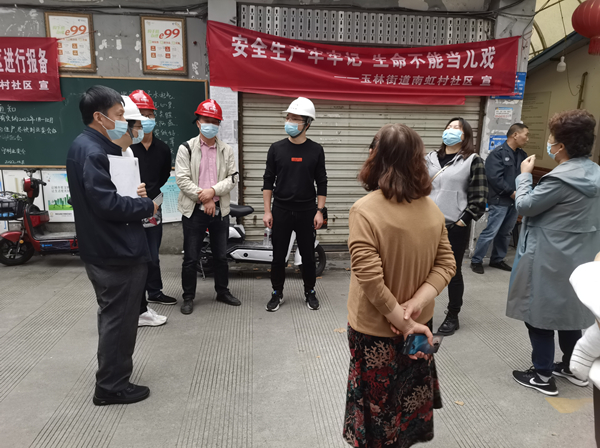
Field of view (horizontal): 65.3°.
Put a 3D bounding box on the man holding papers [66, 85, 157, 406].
[{"bbox_3d":[-1.037,0.137,2.606,0.460,1.750,0.490,-3,13,-17],"label":"man holding papers"}]

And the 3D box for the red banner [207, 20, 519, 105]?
[{"bbox_3d":[0.752,-1.762,5.152,3.460,0.750,0.070,0,12,-7],"label":"red banner"}]

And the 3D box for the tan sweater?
[{"bbox_3d":[0.424,0.161,2.016,0.455,0.640,0.300,2,12,4],"label":"tan sweater"}]

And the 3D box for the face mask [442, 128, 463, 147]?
[{"bbox_3d":[1.102,-0.623,3.370,0.150,0.125,0.090,6,-7,23],"label":"face mask"}]

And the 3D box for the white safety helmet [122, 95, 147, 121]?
[{"bbox_3d":[-1.233,-0.833,3.376,0.285,0.165,0.220,-1,12,-11],"label":"white safety helmet"}]

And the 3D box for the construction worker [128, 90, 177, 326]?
[{"bbox_3d":[-1.247,-0.174,3.934,0.520,1.800,0.380,-7,14,-33],"label":"construction worker"}]

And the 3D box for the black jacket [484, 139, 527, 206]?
[{"bbox_3d":[2.320,-0.565,5.232,0.520,0.680,0.330,-6,14,-29],"label":"black jacket"}]

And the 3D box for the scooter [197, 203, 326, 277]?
[{"bbox_3d":[-0.397,0.062,4.828,1.450,1.000,0.600,1,12,-2],"label":"scooter"}]

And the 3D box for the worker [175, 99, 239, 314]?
[{"bbox_3d":[-0.789,-0.149,3.954,0.540,1.760,0.380,-2,12,-14],"label":"worker"}]

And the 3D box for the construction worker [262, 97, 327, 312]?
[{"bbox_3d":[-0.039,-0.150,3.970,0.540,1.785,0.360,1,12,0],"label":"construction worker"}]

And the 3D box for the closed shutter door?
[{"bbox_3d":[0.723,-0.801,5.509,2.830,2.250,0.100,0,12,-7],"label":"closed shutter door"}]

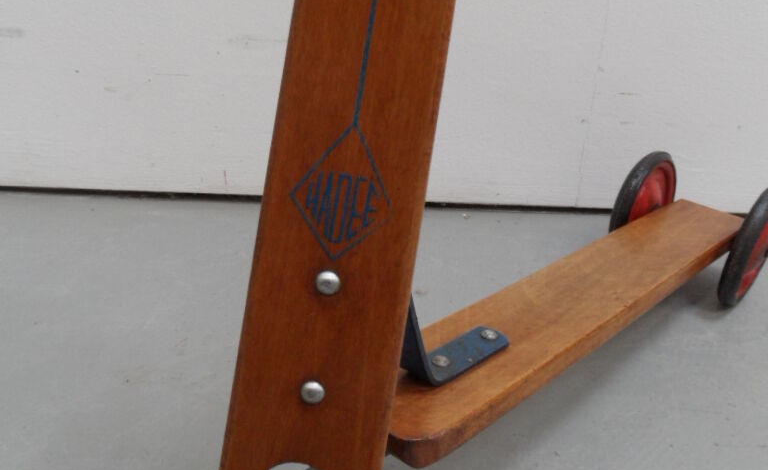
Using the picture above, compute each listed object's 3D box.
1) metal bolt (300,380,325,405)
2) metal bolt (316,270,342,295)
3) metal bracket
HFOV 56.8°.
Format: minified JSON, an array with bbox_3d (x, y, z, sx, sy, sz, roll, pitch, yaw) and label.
[{"bbox_3d":[-0.038,0.082,0.368,0.013,0.013,0.006,9,-3,6],"label":"metal bolt"},{"bbox_3d":[-0.030,0.025,0.371,0.013,0.013,0.006,9,-3,6],"label":"metal bolt"},{"bbox_3d":[0.049,0.056,0.547,0.032,0.113,0.174,27,32,36],"label":"metal bracket"}]

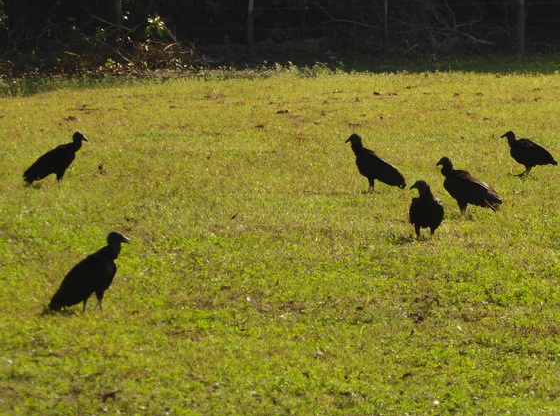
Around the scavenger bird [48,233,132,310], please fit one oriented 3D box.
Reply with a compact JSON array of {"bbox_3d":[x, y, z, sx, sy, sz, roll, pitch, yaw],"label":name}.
[{"bbox_3d":[-1.137,0.385,36.000,0.470,0.475,0.220,1,3,12],"label":"scavenger bird"}]

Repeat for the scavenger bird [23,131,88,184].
[{"bbox_3d":[-1.905,-0.428,51.200,0.560,0.460,0.220,0,3,0],"label":"scavenger bird"}]

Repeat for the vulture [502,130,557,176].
[{"bbox_3d":[2.162,-0.474,52.500,0.490,0.410,0.220,0,3,0],"label":"vulture"}]

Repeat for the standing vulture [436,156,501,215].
[{"bbox_3d":[1.450,-0.173,46.400,0.510,0.450,0.220,0,3,6],"label":"standing vulture"}]

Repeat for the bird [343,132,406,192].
[{"bbox_3d":[0.782,-0.372,49.400,0.510,0.490,0.220,0,3,3],"label":"bird"}]

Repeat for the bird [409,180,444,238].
[{"bbox_3d":[1.054,0.011,43.400,0.230,0.420,0.480,1,3,13],"label":"bird"}]

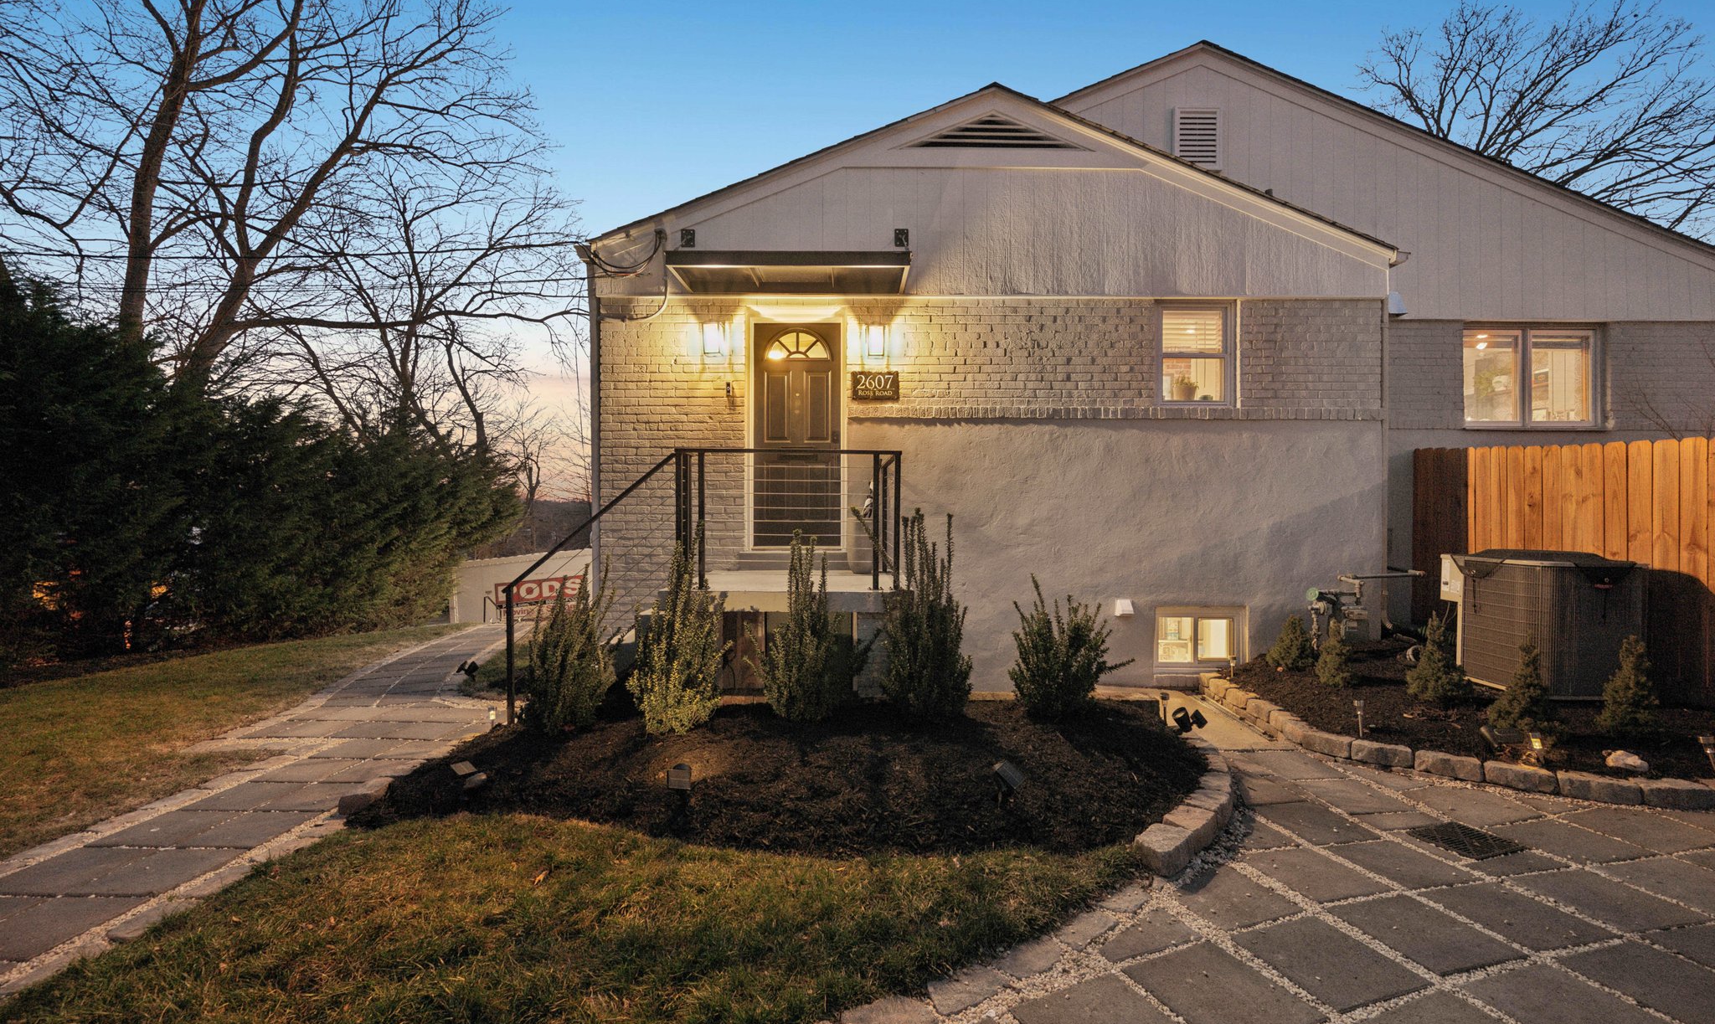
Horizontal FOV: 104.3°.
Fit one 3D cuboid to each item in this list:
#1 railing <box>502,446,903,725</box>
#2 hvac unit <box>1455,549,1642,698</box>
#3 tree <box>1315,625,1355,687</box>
[{"bbox_3d":[-1.040,0.500,5.150,2.680,1.860,1.400,0,0,0],"label":"railing"},{"bbox_3d":[5.600,0.890,5.470,0.880,1.100,0.750,0,0,0],"label":"hvac unit"},{"bbox_3d":[3.790,1.150,5.300,0.270,0.480,0.270,0,0,0],"label":"tree"}]

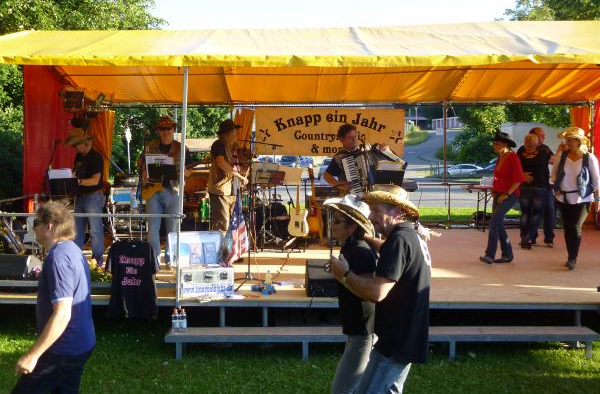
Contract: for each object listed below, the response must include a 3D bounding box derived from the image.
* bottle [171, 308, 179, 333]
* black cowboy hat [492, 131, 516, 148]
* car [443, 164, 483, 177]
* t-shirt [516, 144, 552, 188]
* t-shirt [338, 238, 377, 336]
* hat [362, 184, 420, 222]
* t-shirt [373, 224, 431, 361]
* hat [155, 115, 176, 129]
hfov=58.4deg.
[{"bbox_3d":[-1.182,1.181,5.120,0.070,0.230,0.070,0,4,0],"label":"bottle"},{"bbox_3d":[2.686,-0.748,7.050,0.340,0.150,0.290,14,-1,-21],"label":"black cowboy hat"},{"bbox_3d":[16.382,-2.613,54.000,4.500,1.420,1.780,-1,4,-12],"label":"car"},{"bbox_3d":[3.534,-0.459,8.080,0.520,0.670,0.280,0,4,-6],"label":"t-shirt"},{"bbox_3d":[0.359,0.544,3.300,0.250,0.590,0.430,1,4,7],"label":"t-shirt"},{"bbox_3d":[0.506,0.036,2.970,0.340,0.150,0.290,17,6,4],"label":"hat"},{"bbox_3d":[0.569,0.519,2.980,0.310,0.730,0.500,1,4,16],"label":"t-shirt"},{"bbox_3d":[-1.627,-0.907,6.500,0.280,0.150,0.330,0,4,-3],"label":"hat"}]

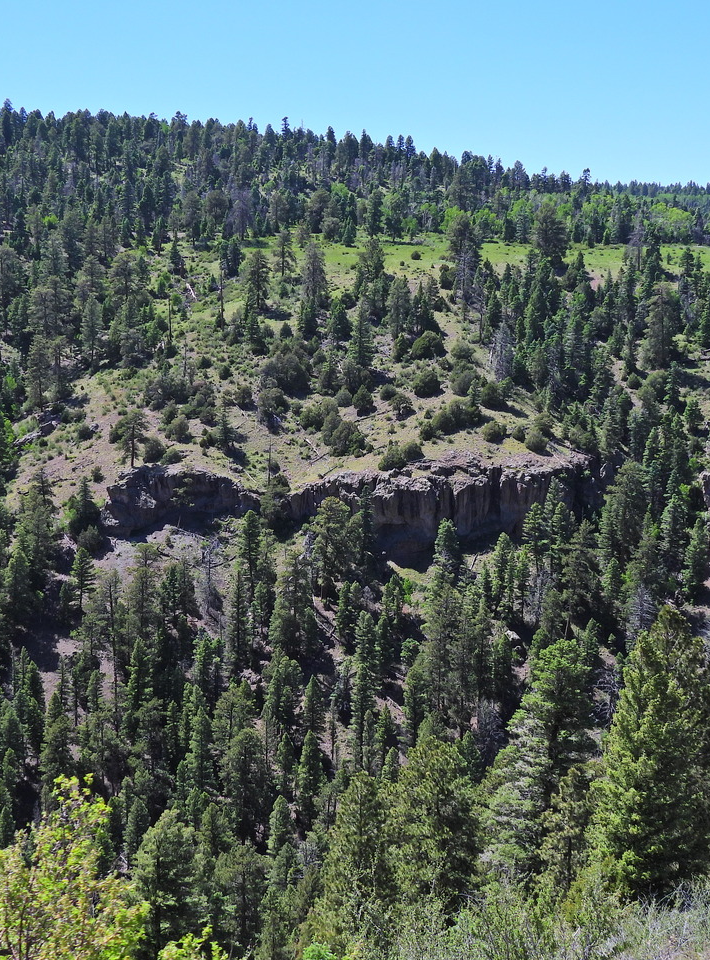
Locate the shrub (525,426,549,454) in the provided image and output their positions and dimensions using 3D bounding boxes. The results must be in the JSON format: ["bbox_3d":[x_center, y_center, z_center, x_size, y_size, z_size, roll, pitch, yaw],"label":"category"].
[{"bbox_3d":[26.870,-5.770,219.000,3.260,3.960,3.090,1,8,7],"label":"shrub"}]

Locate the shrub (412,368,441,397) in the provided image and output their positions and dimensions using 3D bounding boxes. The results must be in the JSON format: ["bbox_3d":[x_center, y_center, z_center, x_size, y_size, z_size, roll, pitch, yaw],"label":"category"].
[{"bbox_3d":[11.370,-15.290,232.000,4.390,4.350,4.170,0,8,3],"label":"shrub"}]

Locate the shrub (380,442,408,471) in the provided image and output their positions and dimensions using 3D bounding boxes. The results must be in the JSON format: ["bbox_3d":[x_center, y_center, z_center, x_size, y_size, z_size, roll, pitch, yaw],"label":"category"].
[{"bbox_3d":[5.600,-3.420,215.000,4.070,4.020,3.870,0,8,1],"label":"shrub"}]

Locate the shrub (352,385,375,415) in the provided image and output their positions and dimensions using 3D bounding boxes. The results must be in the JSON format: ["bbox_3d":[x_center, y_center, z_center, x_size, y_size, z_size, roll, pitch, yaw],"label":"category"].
[{"bbox_3d":[1.300,-12.300,226.000,3.360,4.550,3.190,0,8,0],"label":"shrub"}]

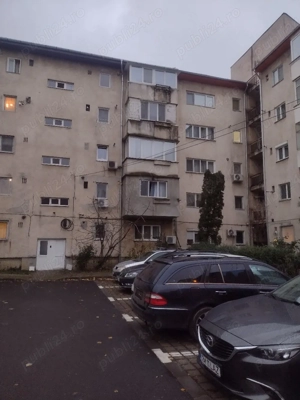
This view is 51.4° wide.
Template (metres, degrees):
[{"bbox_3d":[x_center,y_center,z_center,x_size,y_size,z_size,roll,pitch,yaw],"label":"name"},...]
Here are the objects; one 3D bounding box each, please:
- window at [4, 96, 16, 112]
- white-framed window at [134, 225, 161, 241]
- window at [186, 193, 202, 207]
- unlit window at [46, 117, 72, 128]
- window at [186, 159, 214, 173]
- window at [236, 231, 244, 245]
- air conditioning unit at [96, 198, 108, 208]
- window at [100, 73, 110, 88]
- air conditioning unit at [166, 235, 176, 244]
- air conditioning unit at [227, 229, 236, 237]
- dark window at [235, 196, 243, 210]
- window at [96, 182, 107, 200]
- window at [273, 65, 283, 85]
[{"bbox_3d":[-9.073,-6.262,20.316,0.746,1.061,0.150,3,-8,-17],"label":"window"},{"bbox_3d":[-0.158,2.371,22.409,1.956,1.110,0.150,3,-9,-18],"label":"white-framed window"},{"bbox_3d":[3.984,0.059,24.092,2.441,1.087,0.150,3,-9,-18],"label":"window"},{"bbox_3d":[-6.161,-5.191,21.079,1.715,0.594,0.150,3,-8,-17],"label":"unlit window"},{"bbox_3d":[3.914,-2.564,23.927,2.428,1.037,0.150,3,-8,-17],"label":"window"},{"bbox_3d":[6.987,2.903,24.215,0.707,1.021,0.150,3,-8,-18],"label":"window"},{"bbox_3d":[-3.165,0.200,21.020,0.770,0.560,0.300,3,-8,-18],"label":"air conditioning unit"},{"bbox_3d":[-3.228,-8.581,22.434,0.775,1.007,0.150,3,-8,-18],"label":"window"},{"bbox_3d":[1.497,2.859,22.177,0.770,0.560,0.300,3,-8,-18],"label":"air conditioning unit"},{"bbox_3d":[6.188,2.494,23.746,0.770,0.560,0.300,3,-8,-18],"label":"air conditioning unit"},{"bbox_3d":[6.994,0.248,24.504,0.722,1.000,0.150,3,-8,-17],"label":"dark window"},{"bbox_3d":[-3.300,-0.630,21.352,0.777,1.078,0.150,3,-8,-18],"label":"window"},{"bbox_3d":[8.984,-8.651,21.763,0.150,1.044,1.009,3,-9,-18],"label":"window"}]

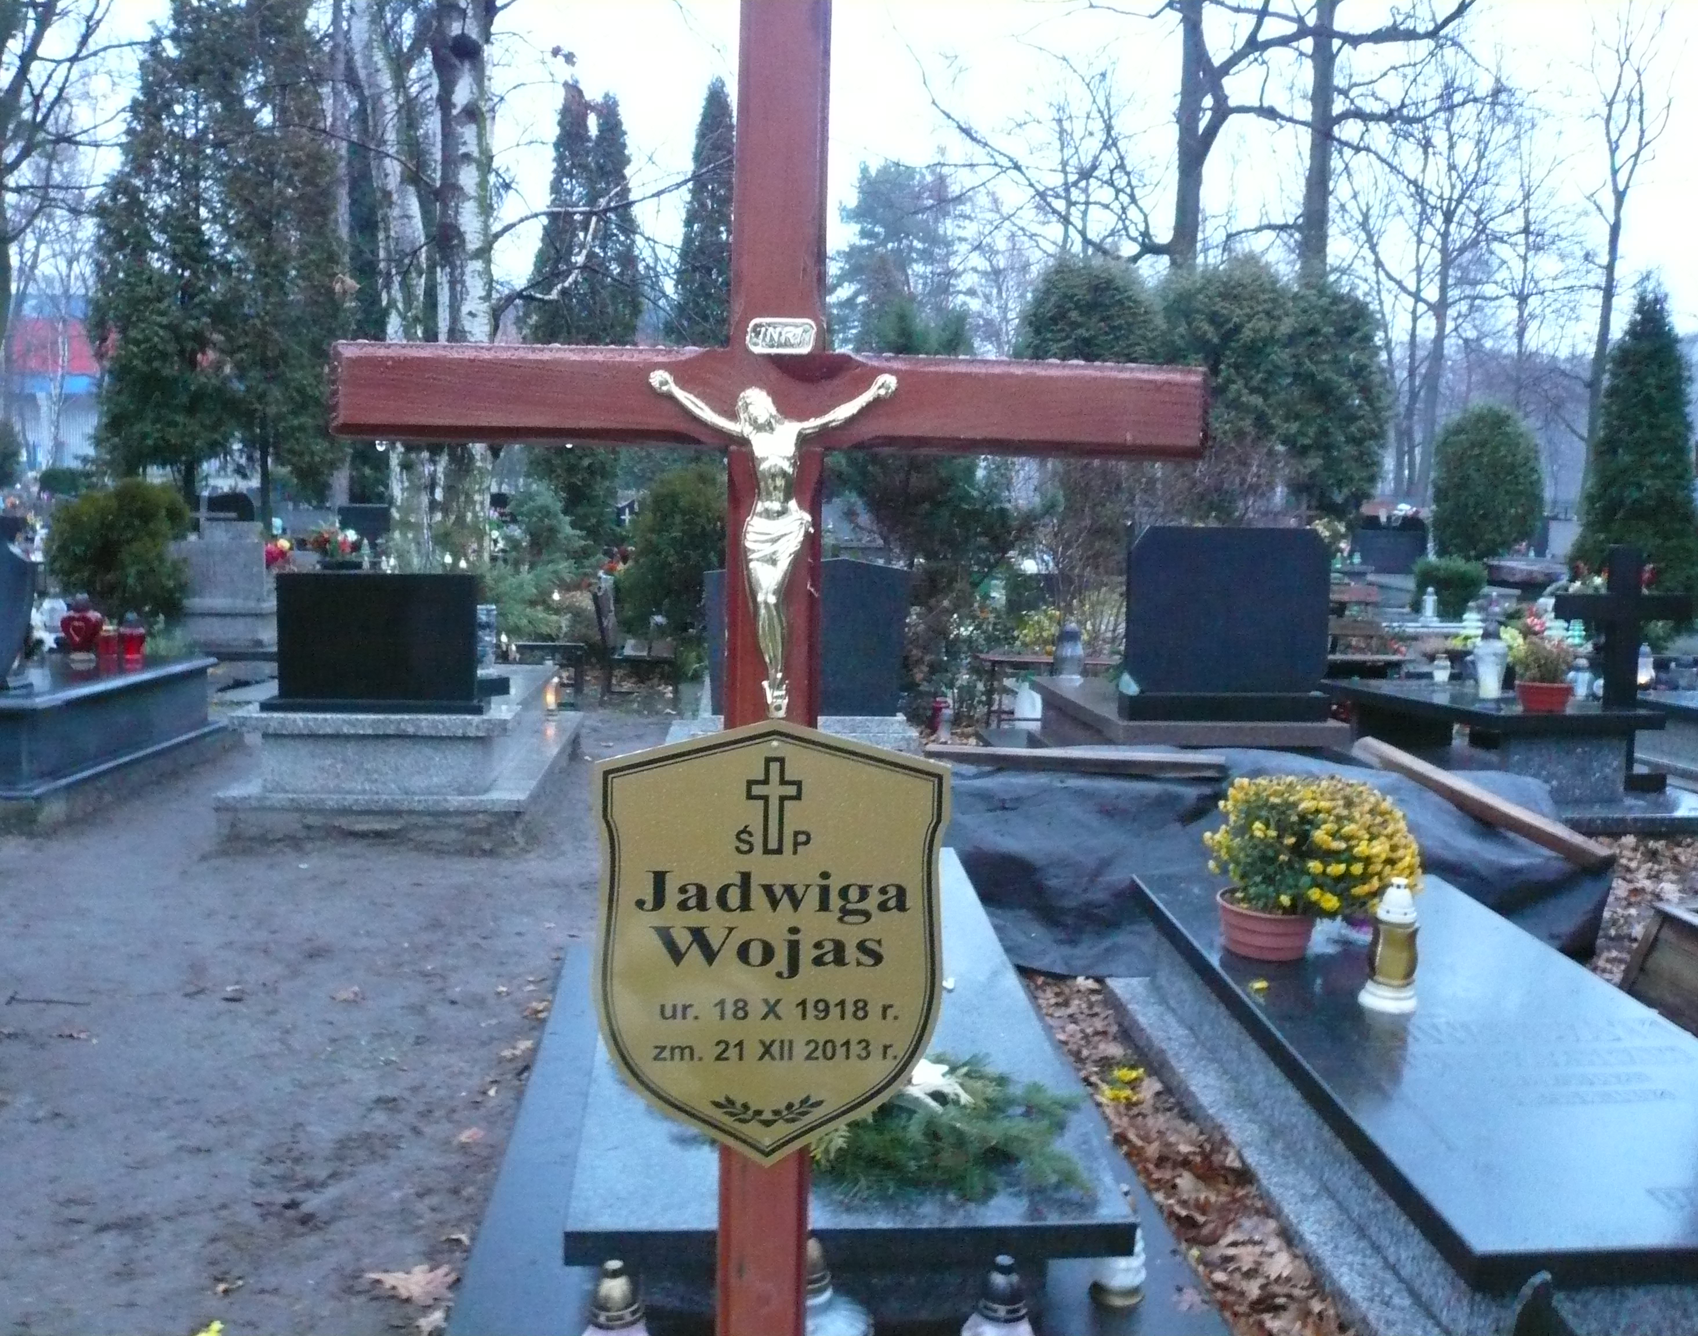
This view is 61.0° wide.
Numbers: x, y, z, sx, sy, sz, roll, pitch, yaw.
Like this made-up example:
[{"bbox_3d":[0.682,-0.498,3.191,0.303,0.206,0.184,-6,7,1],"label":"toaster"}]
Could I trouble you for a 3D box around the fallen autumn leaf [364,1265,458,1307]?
[{"bbox_3d":[-0.707,0.983,2.327,0.147,0.030,0.120,1,7,-5],"label":"fallen autumn leaf"}]

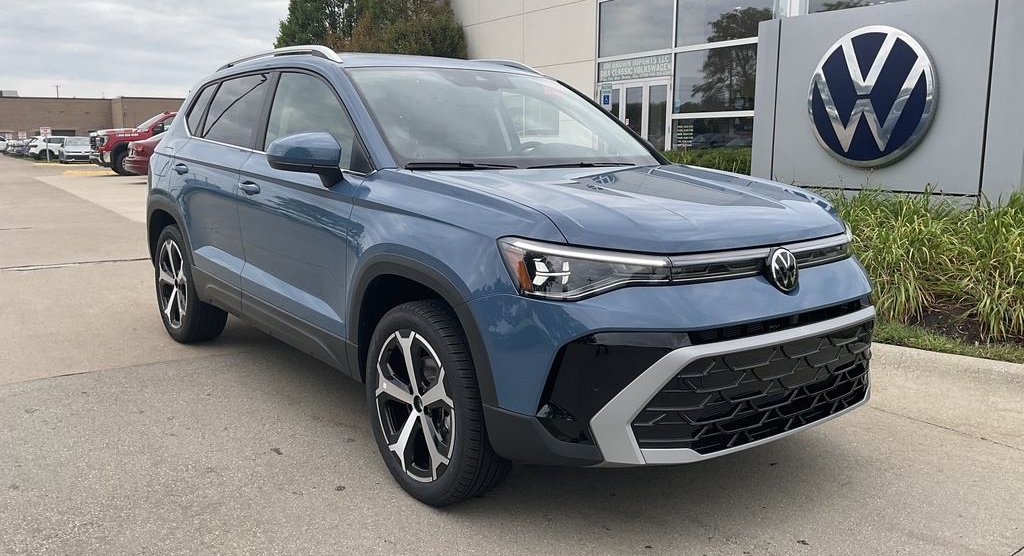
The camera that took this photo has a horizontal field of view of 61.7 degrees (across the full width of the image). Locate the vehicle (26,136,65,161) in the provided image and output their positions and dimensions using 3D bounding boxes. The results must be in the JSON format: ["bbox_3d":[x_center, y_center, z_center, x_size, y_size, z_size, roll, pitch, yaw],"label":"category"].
[{"bbox_3d":[-30.580,-8.963,58.968,4.600,1.660,1.860,-7,12,-37],"label":"vehicle"}]

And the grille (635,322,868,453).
[{"bbox_3d":[0.852,0.344,2.816,1.240,0.320,0.150,-6,12,-37],"label":"grille"}]

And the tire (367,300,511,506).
[{"bbox_3d":[-0.251,0.419,2.971,0.225,0.685,0.685,-7,13,-37],"label":"tire"}]

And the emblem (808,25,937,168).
[{"bbox_3d":[3.493,-1.746,8.300,0.100,1.360,1.360,-6,11,-35],"label":"emblem"}]

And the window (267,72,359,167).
[{"bbox_3d":[-0.844,-0.685,3.632,0.060,0.420,0.970,15,-1,-39],"label":"window"}]

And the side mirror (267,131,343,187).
[{"bbox_3d":[-0.790,-0.457,3.268,0.240,0.190,0.155,-7,13,-37],"label":"side mirror"}]

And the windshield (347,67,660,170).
[{"bbox_3d":[0.016,-0.694,3.756,1.430,0.130,0.900,-6,42,-37],"label":"windshield"}]

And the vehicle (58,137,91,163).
[{"bbox_3d":[-24.255,-7.168,48.000,1.800,1.470,4.500,-6,11,-32],"label":"vehicle"}]

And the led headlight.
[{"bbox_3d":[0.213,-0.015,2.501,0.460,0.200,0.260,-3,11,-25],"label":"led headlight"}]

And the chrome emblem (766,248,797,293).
[{"bbox_3d":[0.862,-0.029,2.746,0.140,0.145,0.030,-7,13,-37],"label":"chrome emblem"}]

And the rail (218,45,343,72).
[{"bbox_3d":[-1.240,-1.109,4.392,0.070,0.095,1.670,-6,12,-37],"label":"rail"}]

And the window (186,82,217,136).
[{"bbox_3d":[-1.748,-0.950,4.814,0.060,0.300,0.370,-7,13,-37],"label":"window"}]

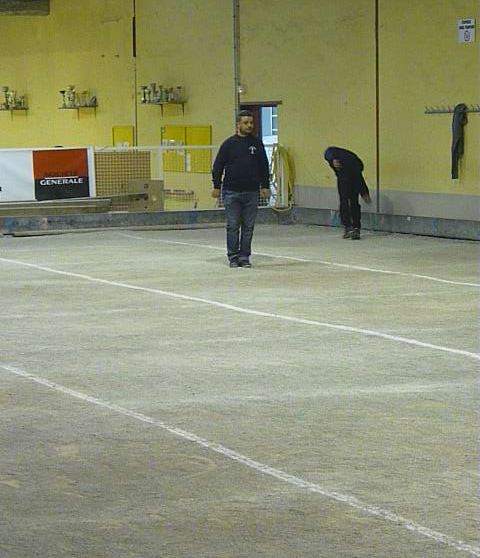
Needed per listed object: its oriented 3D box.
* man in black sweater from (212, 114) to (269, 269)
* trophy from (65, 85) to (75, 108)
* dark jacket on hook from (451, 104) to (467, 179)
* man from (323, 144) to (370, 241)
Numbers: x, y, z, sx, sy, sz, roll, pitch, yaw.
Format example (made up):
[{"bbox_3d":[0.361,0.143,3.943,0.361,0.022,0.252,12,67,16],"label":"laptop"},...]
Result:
[{"bbox_3d":[0.017,-1.037,21.030,0.640,1.760,0.400,-1,5,-7],"label":"man in black sweater"},{"bbox_3d":[-3.640,-3.900,39.500,0.200,0.460,0.210,-3,5,-24],"label":"trophy"},{"bbox_3d":[2.980,-1.870,25.170,0.160,1.040,0.280,-3,5,-24],"label":"dark jacket on hook"},{"bbox_3d":[1.500,-1.200,25.860,0.560,1.290,0.720,4,6,43],"label":"man"}]

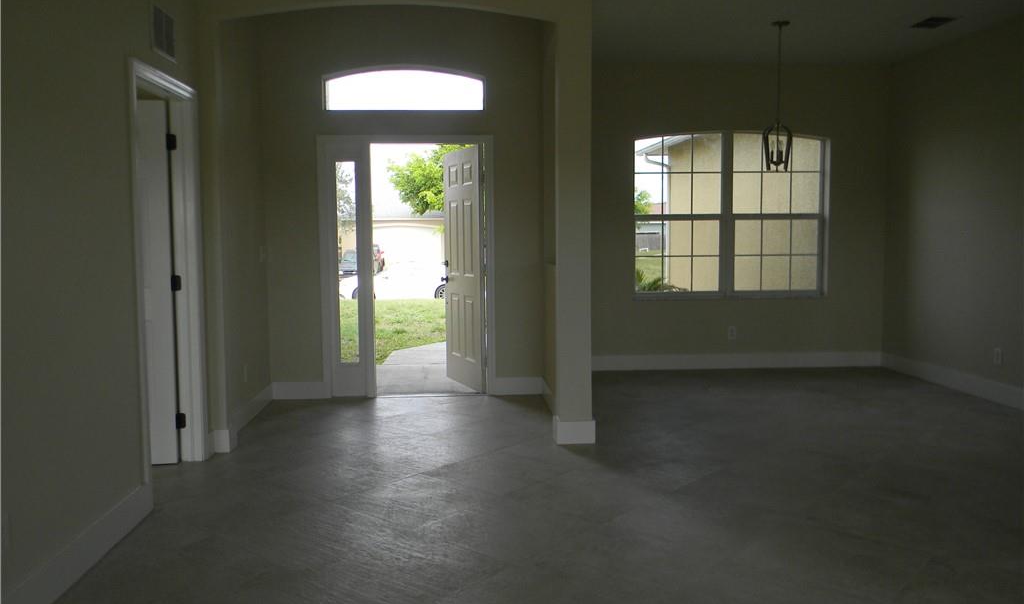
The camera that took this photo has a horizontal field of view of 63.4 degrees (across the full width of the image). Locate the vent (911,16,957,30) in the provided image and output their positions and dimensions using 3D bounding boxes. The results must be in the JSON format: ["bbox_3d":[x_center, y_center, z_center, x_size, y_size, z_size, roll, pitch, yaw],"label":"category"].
[{"bbox_3d":[3.223,-2.136,6.313,0.215,0.030,0.313,-1,5,-4],"label":"vent"}]

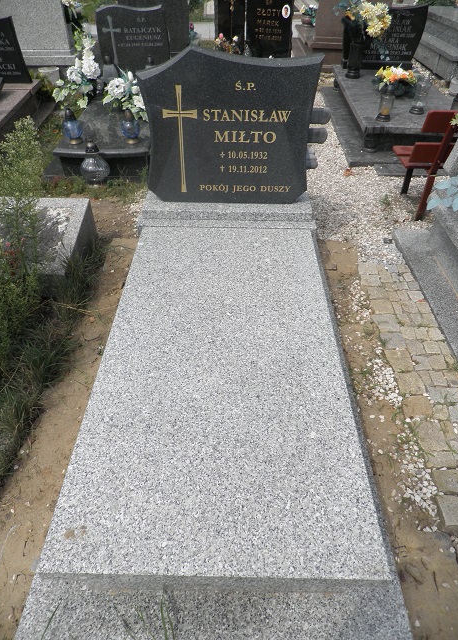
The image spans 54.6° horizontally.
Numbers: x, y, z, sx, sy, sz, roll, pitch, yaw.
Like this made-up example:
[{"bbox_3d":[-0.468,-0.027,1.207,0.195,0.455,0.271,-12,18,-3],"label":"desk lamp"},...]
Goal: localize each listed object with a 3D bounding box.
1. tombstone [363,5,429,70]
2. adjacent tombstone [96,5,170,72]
[{"bbox_3d":[1.455,-2.735,4.284,0.750,0.540,0.140,2,43,1],"label":"tombstone"},{"bbox_3d":[-0.827,-2.453,3.924,0.600,0.550,0.110,1,43,0],"label":"adjacent tombstone"}]

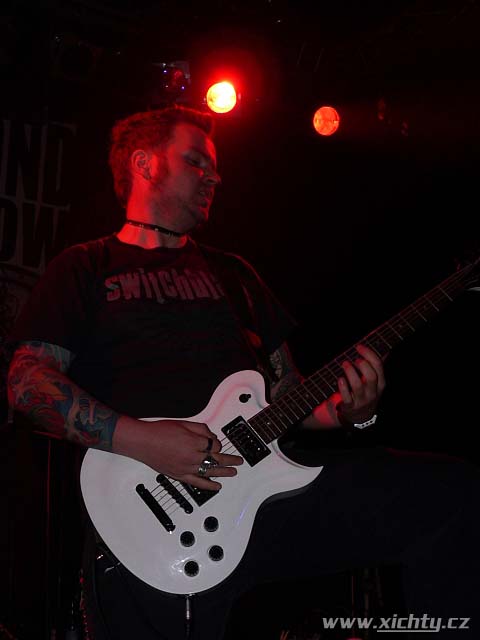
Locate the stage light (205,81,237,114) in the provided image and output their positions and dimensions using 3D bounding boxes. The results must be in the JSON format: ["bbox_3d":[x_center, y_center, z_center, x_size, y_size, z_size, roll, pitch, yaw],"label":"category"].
[{"bbox_3d":[-0.132,-1.478,4.400,0.230,0.230,0.270,-1,21,-2],"label":"stage light"}]

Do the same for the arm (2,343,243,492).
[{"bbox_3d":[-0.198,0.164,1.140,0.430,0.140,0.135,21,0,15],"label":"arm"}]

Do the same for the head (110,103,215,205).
[{"bbox_3d":[-0.152,-0.312,1.320,0.215,0.245,0.170,15,1,25],"label":"head"}]

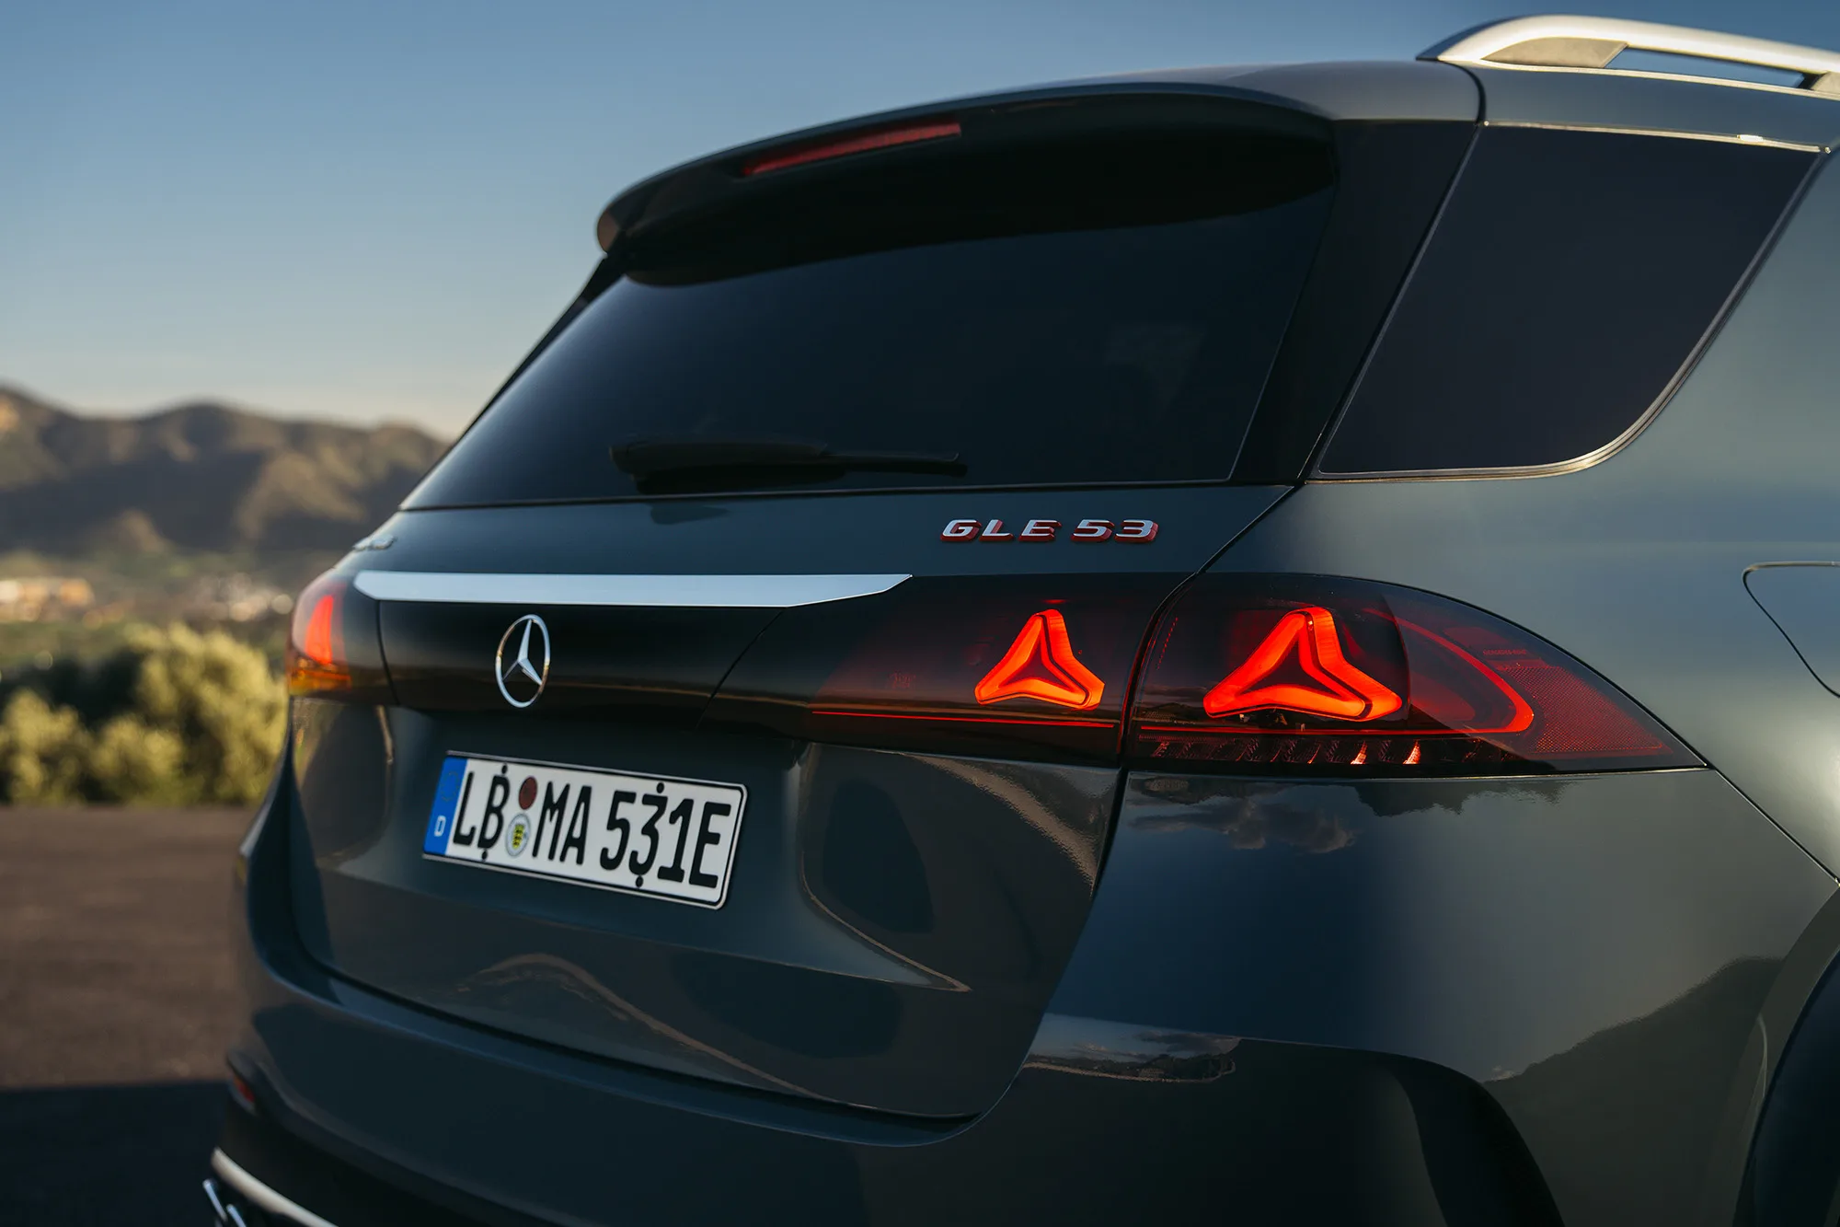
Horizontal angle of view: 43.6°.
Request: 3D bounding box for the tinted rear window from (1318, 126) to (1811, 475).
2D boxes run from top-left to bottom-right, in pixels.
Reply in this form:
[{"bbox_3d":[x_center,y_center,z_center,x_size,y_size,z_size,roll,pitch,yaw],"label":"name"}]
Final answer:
[{"bbox_3d":[0.627,-0.290,2.088,0.845,0.375,0.090,-1,-13,-38],"label":"tinted rear window"}]

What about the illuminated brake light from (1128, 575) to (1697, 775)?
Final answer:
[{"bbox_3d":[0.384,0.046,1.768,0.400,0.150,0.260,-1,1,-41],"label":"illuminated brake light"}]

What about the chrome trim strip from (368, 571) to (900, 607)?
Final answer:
[{"bbox_3d":[-0.346,-0.023,2.190,0.085,0.033,0.935,-1,1,-41],"label":"chrome trim strip"}]

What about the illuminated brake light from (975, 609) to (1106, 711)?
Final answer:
[{"bbox_3d":[0.095,0.037,1.784,0.122,0.080,0.045,1,1,40],"label":"illuminated brake light"}]

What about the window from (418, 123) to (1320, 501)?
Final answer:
[{"bbox_3d":[-0.155,-0.270,2.354,1.340,0.430,0.110,1,-35,48],"label":"window"}]

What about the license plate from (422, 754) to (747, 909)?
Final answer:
[{"bbox_3d":[-0.334,0.202,2.204,0.012,0.110,0.520,19,-12,-40],"label":"license plate"}]

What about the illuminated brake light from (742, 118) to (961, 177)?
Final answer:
[{"bbox_3d":[-0.081,-0.488,2.417,0.025,0.017,0.352,-1,1,-41],"label":"illuminated brake light"}]

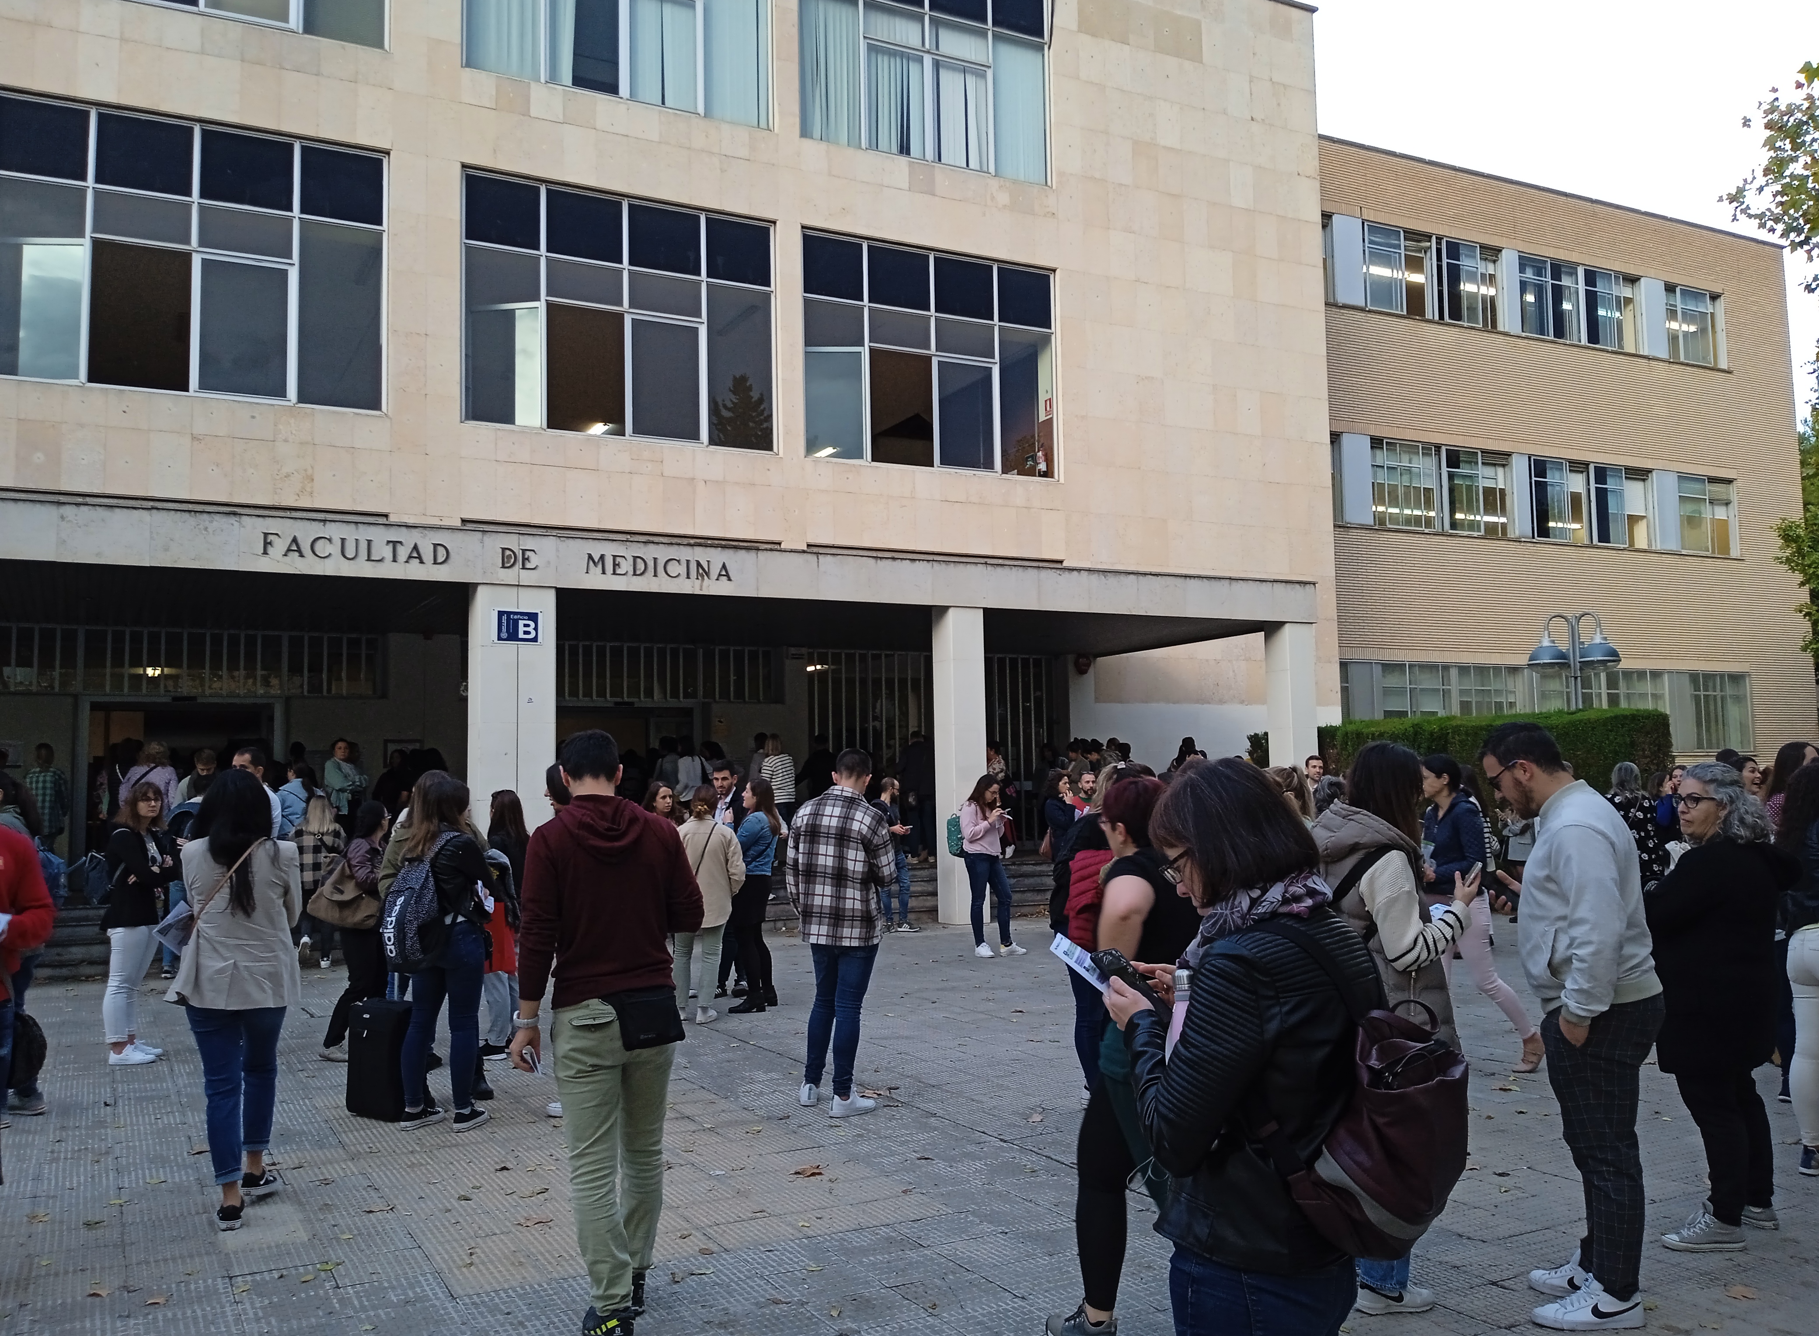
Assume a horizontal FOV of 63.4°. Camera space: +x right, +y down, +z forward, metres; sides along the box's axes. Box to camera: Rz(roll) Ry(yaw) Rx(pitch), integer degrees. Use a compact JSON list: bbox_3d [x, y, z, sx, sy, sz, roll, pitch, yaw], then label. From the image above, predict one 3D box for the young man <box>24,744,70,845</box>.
[{"bbox_3d":[-8.990,1.623,15.336,0.480,1.660,0.330,1,-5,-25],"label":"young man"}]

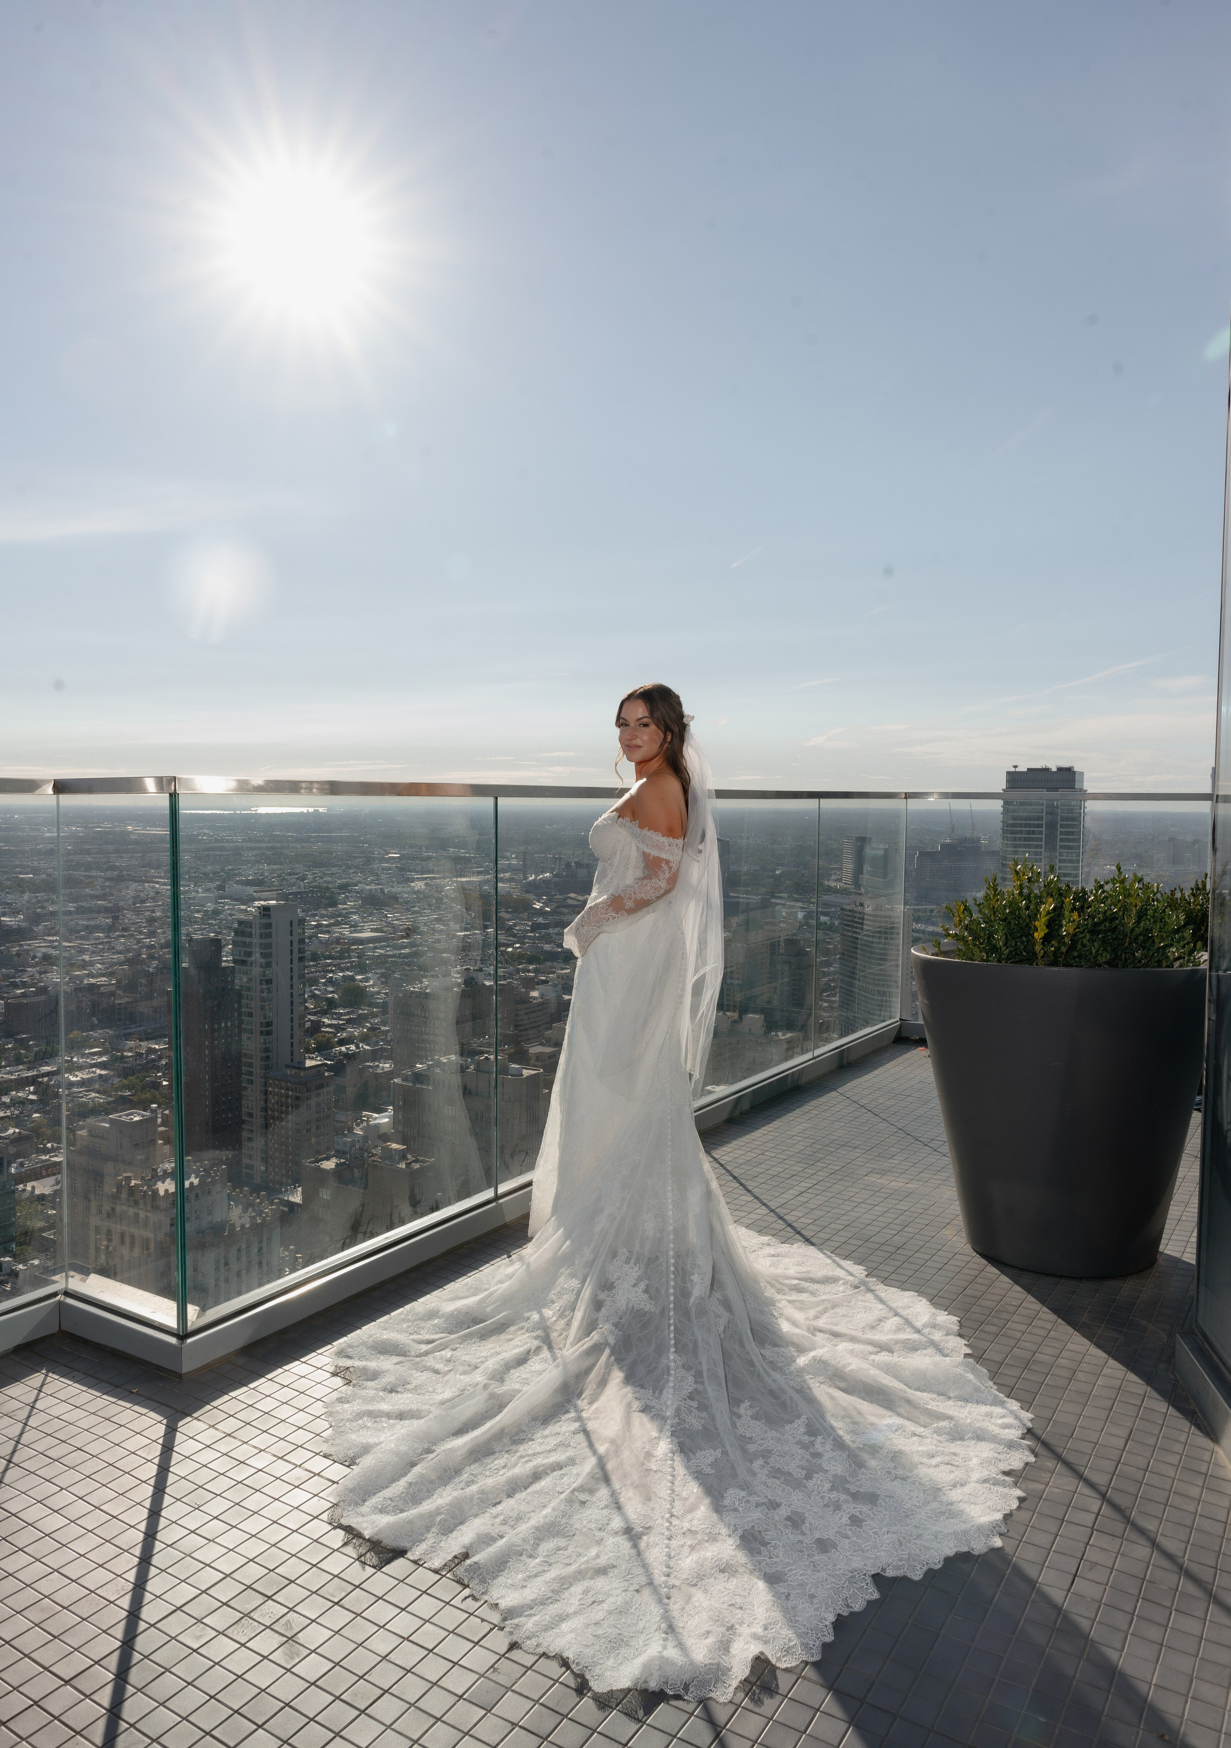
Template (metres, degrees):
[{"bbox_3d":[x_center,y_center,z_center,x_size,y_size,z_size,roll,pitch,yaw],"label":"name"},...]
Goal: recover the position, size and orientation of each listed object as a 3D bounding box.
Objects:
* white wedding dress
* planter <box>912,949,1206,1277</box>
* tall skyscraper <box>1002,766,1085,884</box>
[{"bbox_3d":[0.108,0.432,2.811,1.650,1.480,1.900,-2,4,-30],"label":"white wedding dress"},{"bbox_3d":[1.356,0.676,3.728,0.909,0.901,0.909,0,3,0],"label":"planter"},{"bbox_3d":[208.855,37.979,607.471,33.000,180.000,26.000,2,4,30],"label":"tall skyscraper"}]

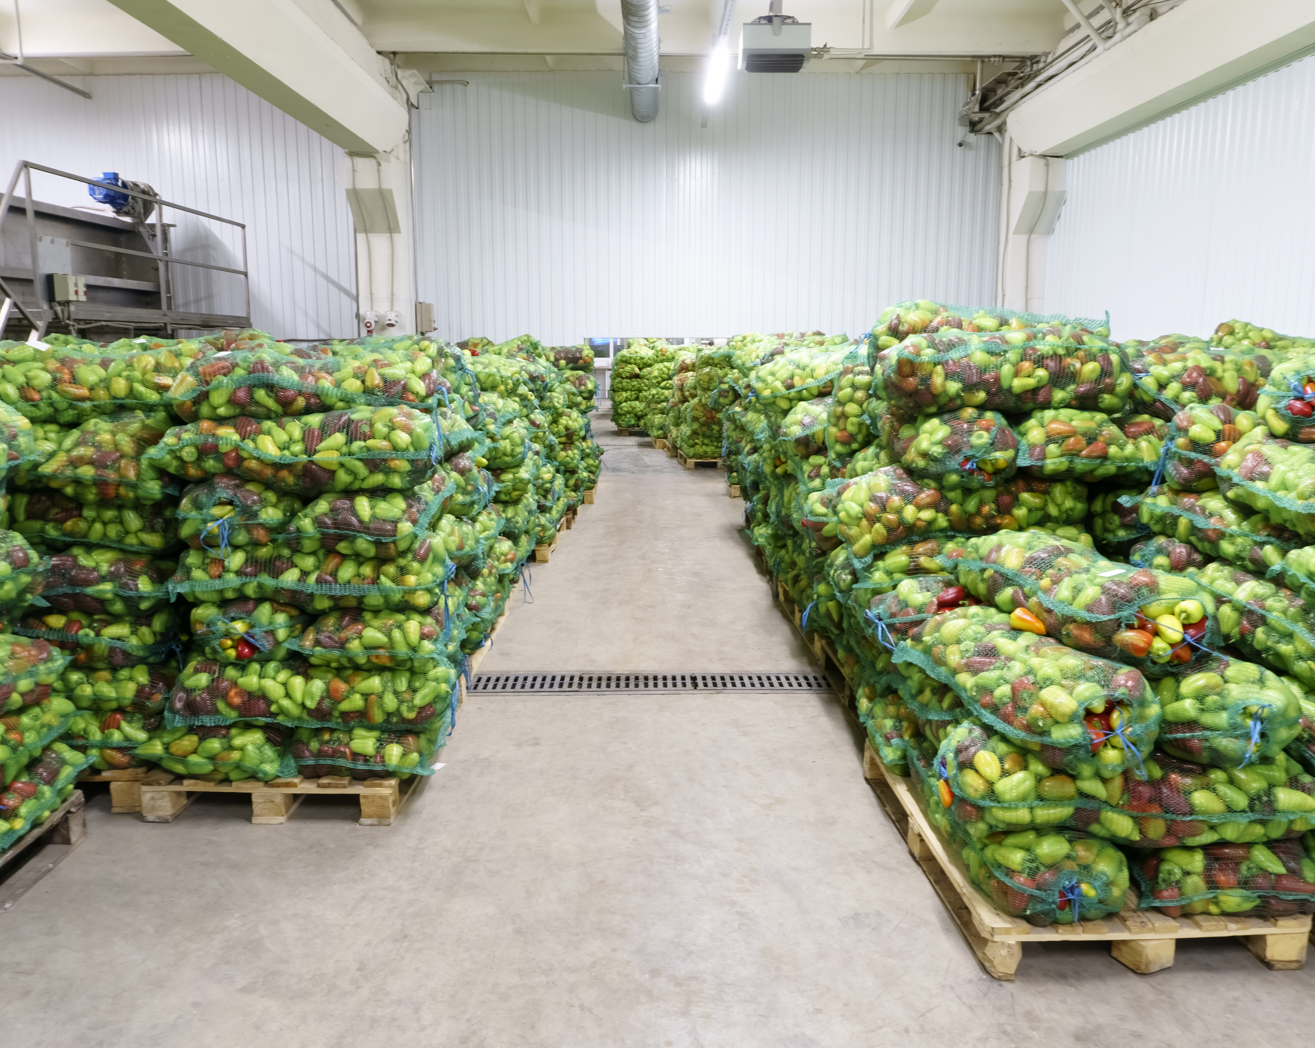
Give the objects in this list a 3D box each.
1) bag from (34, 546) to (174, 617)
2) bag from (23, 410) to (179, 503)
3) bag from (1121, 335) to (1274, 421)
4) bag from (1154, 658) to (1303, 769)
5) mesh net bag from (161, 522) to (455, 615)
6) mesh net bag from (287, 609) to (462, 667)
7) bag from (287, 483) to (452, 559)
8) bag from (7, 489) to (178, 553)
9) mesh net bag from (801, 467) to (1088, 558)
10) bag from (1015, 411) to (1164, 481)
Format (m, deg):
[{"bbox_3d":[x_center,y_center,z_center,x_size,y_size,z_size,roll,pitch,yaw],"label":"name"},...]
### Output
[{"bbox_3d":[-1.775,0.135,3.643,0.450,0.215,0.730,0,10,0],"label":"bag"},{"bbox_3d":[-1.700,-0.260,3.546,0.460,0.240,0.780,0,9,-3],"label":"bag"},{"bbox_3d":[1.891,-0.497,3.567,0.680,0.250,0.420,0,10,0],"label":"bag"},{"bbox_3d":[1.260,0.421,2.764,0.420,0.240,0.700,-2,9,-10],"label":"bag"},{"bbox_3d":[-1.110,0.133,3.389,0.880,0.240,0.420,0,10,1],"label":"mesh net bag"},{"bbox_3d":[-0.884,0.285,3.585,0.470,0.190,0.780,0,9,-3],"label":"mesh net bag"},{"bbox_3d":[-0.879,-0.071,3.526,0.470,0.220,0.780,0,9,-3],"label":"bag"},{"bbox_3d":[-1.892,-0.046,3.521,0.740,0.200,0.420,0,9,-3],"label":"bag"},{"bbox_3d":[0.930,-0.067,3.393,0.870,0.220,0.450,0,9,0],"label":"mesh net bag"},{"bbox_3d":[1.350,-0.287,3.499,0.480,0.210,0.750,0,9,0],"label":"bag"}]

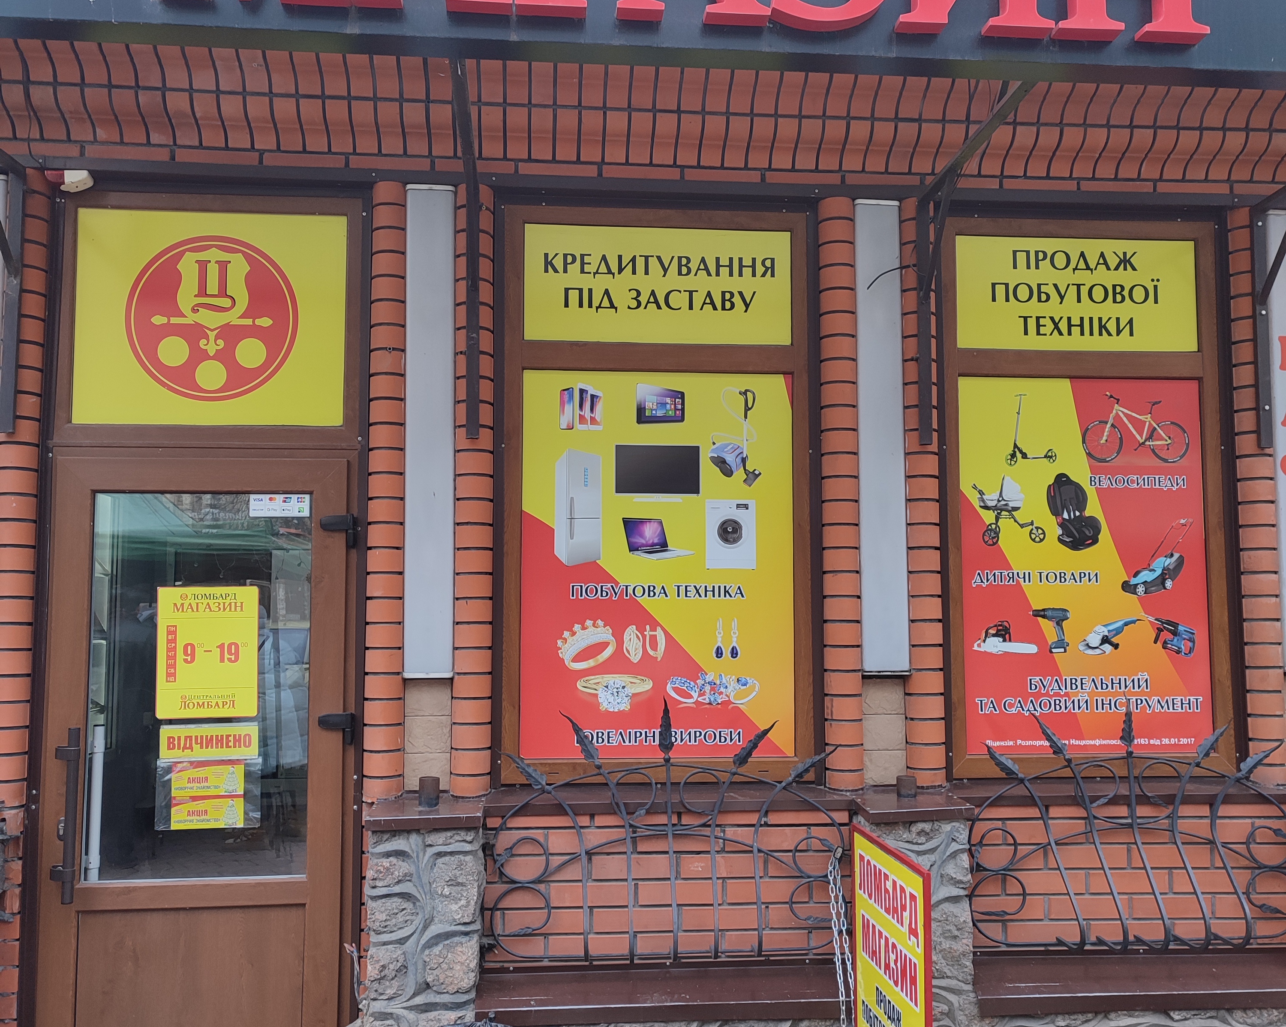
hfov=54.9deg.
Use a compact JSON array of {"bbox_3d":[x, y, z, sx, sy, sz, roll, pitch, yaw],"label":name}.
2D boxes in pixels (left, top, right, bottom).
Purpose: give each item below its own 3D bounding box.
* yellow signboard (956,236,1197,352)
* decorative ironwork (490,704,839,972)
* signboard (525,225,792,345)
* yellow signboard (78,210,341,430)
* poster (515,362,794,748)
[{"bbox_3d":[1.427,-0.718,4.064,0.814,0.374,0.020,0,-4,-5],"label":"yellow signboard"},{"bbox_3d":[0.070,0.899,3.548,1.030,0.725,0.200,0,-5,-5],"label":"decorative ironwork"},{"bbox_3d":[0.054,-0.719,3.905,0.847,0.366,0.020,0,-5,-5],"label":"signboard"},{"bbox_3d":[-1.309,-0.591,3.760,0.801,0.651,0.020,0,-5,-5],"label":"yellow signboard"},{"bbox_3d":[0.053,0.150,3.871,0.852,1.199,0.020,0,-4,-5],"label":"poster"}]

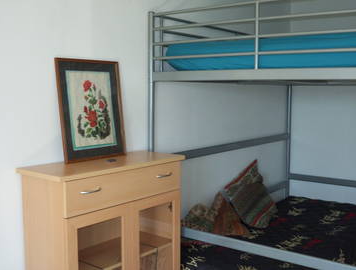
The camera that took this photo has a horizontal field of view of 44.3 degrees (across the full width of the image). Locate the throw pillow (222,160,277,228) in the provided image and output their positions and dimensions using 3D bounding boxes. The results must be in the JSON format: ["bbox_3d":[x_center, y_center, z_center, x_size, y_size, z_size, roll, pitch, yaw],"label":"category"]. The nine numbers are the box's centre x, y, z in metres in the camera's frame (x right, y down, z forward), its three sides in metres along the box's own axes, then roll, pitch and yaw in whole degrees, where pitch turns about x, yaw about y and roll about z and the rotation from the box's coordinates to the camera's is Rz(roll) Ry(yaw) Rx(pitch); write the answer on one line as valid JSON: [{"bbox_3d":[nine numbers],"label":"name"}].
[{"bbox_3d":[0.563,0.456,3.330,0.370,0.400,0.125,-34,-3,-40],"label":"throw pillow"}]

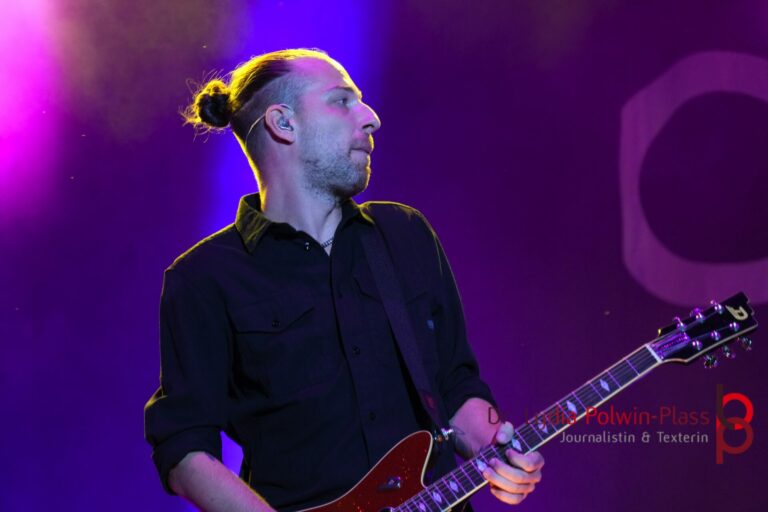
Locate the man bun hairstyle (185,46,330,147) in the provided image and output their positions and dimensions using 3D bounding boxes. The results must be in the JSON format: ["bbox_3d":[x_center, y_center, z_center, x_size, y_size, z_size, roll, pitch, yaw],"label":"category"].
[{"bbox_3d":[-0.195,-0.242,7.160,0.220,0.150,0.160,-8,-9,10],"label":"man bun hairstyle"}]

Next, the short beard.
[{"bbox_3d":[-0.074,-0.124,7.145,0.100,0.080,0.130,-8,-9,10],"label":"short beard"}]

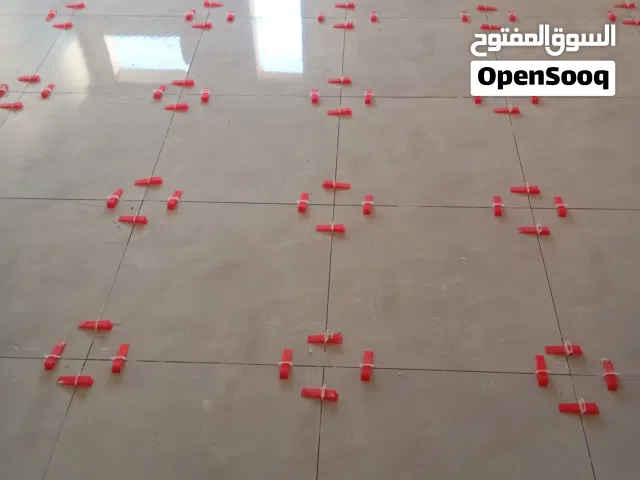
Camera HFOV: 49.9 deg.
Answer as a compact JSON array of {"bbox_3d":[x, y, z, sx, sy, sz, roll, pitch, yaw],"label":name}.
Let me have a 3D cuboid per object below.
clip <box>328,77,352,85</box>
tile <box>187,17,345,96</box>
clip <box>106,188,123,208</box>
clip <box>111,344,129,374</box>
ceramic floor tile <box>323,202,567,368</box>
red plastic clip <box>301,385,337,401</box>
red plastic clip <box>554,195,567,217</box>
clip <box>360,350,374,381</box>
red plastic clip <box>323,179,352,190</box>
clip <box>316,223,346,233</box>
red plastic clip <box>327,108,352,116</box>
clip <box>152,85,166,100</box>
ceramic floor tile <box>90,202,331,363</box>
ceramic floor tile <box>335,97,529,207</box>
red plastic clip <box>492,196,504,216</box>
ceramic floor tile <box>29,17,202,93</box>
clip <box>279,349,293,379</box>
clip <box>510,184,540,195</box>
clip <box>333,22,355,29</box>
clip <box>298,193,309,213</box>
[{"bbox_3d":[0.074,-0.604,2.600,0.087,0.021,0.022,4,45,6],"label":"clip"},{"bbox_3d":[-0.204,-0.748,2.783,0.600,0.010,0.600,1,45,3],"label":"tile"},{"bbox_3d":[-0.642,-0.135,2.155,0.022,0.021,0.087,3,45,5],"label":"clip"},{"bbox_3d":[-0.500,0.292,1.725,0.022,0.021,0.087,1,45,3],"label":"clip"},{"bbox_3d":[0.327,0.113,1.902,0.600,0.010,0.600,1,45,3],"label":"ceramic floor tile"},{"bbox_3d":[-0.001,0.364,1.635,0.087,0.022,0.022,7,46,9],"label":"red plastic clip"},{"bbox_3d":[0.727,-0.105,2.080,0.022,0.022,0.087,2,45,4],"label":"red plastic clip"},{"bbox_3d":[0.116,0.305,1.690,0.022,0.022,0.087,5,45,7],"label":"clip"},{"bbox_3d":[0.053,-0.176,2.179,0.086,0.020,0.019,1,45,4],"label":"red plastic clip"},{"bbox_3d":[0.030,-0.037,2.036,0.087,0.021,0.022,4,45,6],"label":"clip"},{"bbox_3d":[0.071,-0.458,2.457,0.087,0.022,0.022,3,45,5],"label":"red plastic clip"},{"bbox_3d":[-0.600,-0.559,2.581,0.022,0.022,0.087,3,45,5],"label":"clip"},{"bbox_3d":[-0.272,0.100,1.933,0.600,0.010,0.600,1,45,3],"label":"ceramic floor tile"},{"bbox_3d":[0.359,-0.312,2.322,0.600,0.010,0.600,1,45,3],"label":"ceramic floor tile"},{"bbox_3d":[0.542,-0.108,2.094,0.019,0.020,0.086,4,45,6],"label":"red plastic clip"},{"bbox_3d":[-0.806,-0.764,2.811,0.600,0.010,0.600,1,45,3],"label":"ceramic floor tile"},{"bbox_3d":[-0.084,0.303,1.706,0.019,0.020,0.086,2,45,4],"label":"clip"},{"bbox_3d":[0.636,-0.158,2.137,0.087,0.021,0.022,4,45,6],"label":"clip"},{"bbox_3d":[0.101,-0.906,2.904,0.087,0.022,0.022,6,46,8],"label":"clip"},{"bbox_3d":[-0.050,-0.121,2.128,0.019,0.020,0.086,3,45,5],"label":"clip"}]

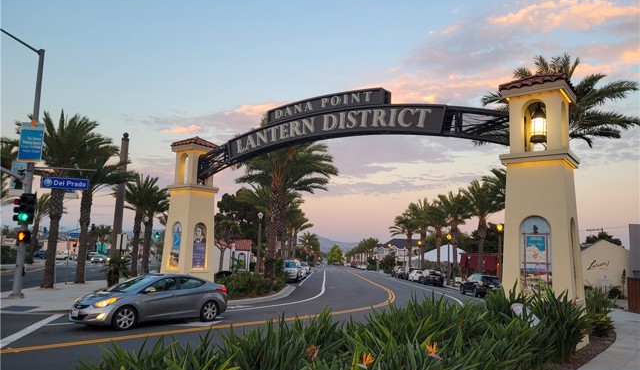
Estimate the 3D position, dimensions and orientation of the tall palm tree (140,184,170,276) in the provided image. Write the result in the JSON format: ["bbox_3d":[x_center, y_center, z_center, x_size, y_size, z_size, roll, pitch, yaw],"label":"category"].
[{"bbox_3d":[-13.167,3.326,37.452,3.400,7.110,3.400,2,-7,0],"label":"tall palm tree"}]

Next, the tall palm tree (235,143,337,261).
[{"bbox_3d":[-1.907,1.129,26.683,5.400,9.140,5.400,1,-9,1],"label":"tall palm tree"}]

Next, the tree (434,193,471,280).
[{"bbox_3d":[12.757,4.988,45.674,3.800,9.020,3.800,1,-9,1],"label":"tree"}]

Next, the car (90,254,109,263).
[{"bbox_3d":[-35.320,11.774,77.000,1.820,1.550,4.600,3,-7,-12],"label":"car"}]

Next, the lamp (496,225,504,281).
[{"bbox_3d":[13.503,5.490,36.279,0.550,5.080,0.550,1,-9,1],"label":"lamp"}]

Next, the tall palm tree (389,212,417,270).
[{"bbox_3d":[12.519,8.448,68.576,4.000,9.070,4.000,2,-7,0],"label":"tall palm tree"}]

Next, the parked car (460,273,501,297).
[{"bbox_3d":[11.046,6.740,32.722,1.820,1.620,4.500,2,-7,1],"label":"parked car"}]

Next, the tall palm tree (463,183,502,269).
[{"bbox_3d":[13.011,4.058,39.157,3.800,8.800,3.800,1,-9,1],"label":"tall palm tree"}]

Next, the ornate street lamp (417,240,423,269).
[{"bbox_3d":[12.952,9.699,62.377,0.550,5.050,0.550,1,-9,1],"label":"ornate street lamp"}]

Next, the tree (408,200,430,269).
[{"bbox_3d":[12.668,6.653,59.251,3.700,10.050,3.700,1,-9,1],"label":"tree"}]

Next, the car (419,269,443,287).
[{"bbox_3d":[11.486,9.410,49.419,1.820,1.580,4.500,2,-7,1],"label":"car"}]

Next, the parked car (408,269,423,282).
[{"bbox_3d":[11.678,10.804,57.413,1.780,1.520,4.200,1,-9,1],"label":"parked car"}]

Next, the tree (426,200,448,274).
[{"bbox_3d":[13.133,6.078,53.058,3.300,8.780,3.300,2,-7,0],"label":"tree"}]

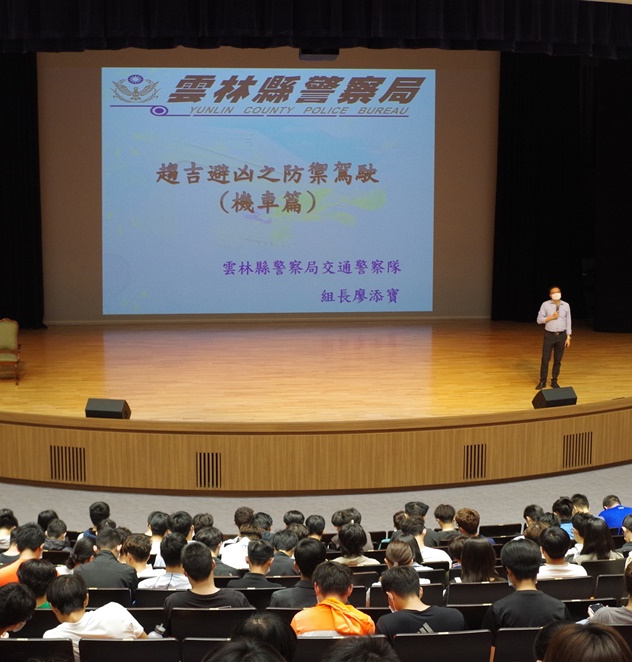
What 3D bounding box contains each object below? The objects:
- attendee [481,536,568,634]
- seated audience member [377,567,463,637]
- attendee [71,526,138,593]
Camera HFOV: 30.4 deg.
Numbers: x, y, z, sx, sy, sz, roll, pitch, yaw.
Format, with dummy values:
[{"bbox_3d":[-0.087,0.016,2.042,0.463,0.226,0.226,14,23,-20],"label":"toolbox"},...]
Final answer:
[{"bbox_3d":[1.045,1.686,6.379,0.480,1.280,0.750,-1,9,-9],"label":"attendee"},{"bbox_3d":[0.500,1.761,6.346,0.480,1.140,0.760,-1,9,-8],"label":"seated audience member"},{"bbox_3d":[-1.422,1.930,8.331,0.480,1.240,0.750,0,9,3],"label":"attendee"}]

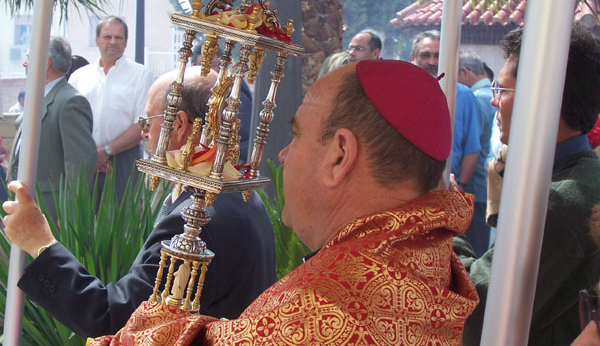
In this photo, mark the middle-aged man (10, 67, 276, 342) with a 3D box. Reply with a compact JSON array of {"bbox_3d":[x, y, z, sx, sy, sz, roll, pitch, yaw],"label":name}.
[{"bbox_3d":[-0.350,0.590,2.610,0.600,1.680,0.570,2,6,9],"label":"middle-aged man"}]

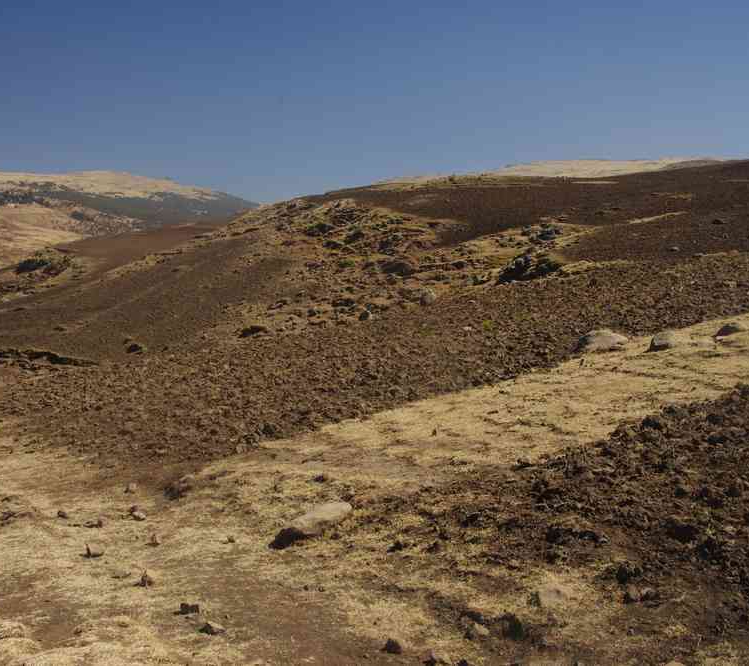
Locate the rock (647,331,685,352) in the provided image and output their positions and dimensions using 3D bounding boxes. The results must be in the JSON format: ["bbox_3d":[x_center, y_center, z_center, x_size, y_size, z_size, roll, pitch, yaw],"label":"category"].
[{"bbox_3d":[5.393,0.157,20.500,0.680,0.370,0.550,0,3,0],"label":"rock"}]

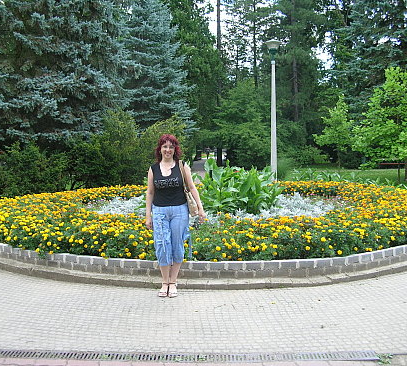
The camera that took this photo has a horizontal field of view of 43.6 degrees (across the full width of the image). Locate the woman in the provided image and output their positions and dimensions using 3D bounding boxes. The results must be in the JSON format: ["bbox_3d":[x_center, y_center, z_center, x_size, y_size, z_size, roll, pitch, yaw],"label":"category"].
[{"bbox_3d":[-0.290,0.334,5.304,0.600,1.665,0.360,0,4,-3],"label":"woman"}]

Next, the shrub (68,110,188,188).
[{"bbox_3d":[-2.680,-1.107,17.966,4.100,2.850,3.200,0,4,0],"label":"shrub"}]

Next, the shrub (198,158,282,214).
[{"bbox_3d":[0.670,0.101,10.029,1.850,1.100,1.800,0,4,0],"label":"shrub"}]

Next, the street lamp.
[{"bbox_3d":[2.360,-2.188,16.892,0.520,5.150,0.520,0,4,0],"label":"street lamp"}]

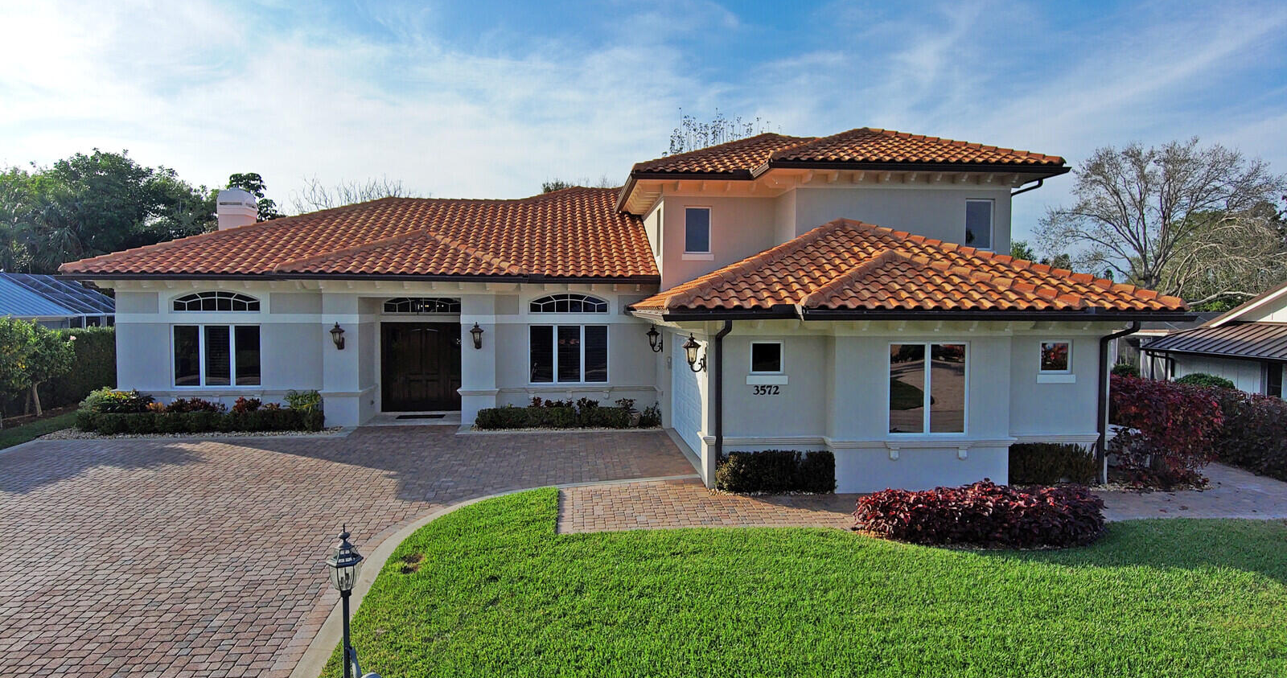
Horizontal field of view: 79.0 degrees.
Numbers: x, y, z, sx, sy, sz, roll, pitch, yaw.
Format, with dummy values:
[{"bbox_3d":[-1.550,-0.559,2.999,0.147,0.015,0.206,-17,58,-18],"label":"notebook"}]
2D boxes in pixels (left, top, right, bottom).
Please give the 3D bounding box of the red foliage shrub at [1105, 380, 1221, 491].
[{"bbox_3d":[9.100,1.576,13.900,1.850,1.730,1.450,0,3,-6],"label":"red foliage shrub"}]

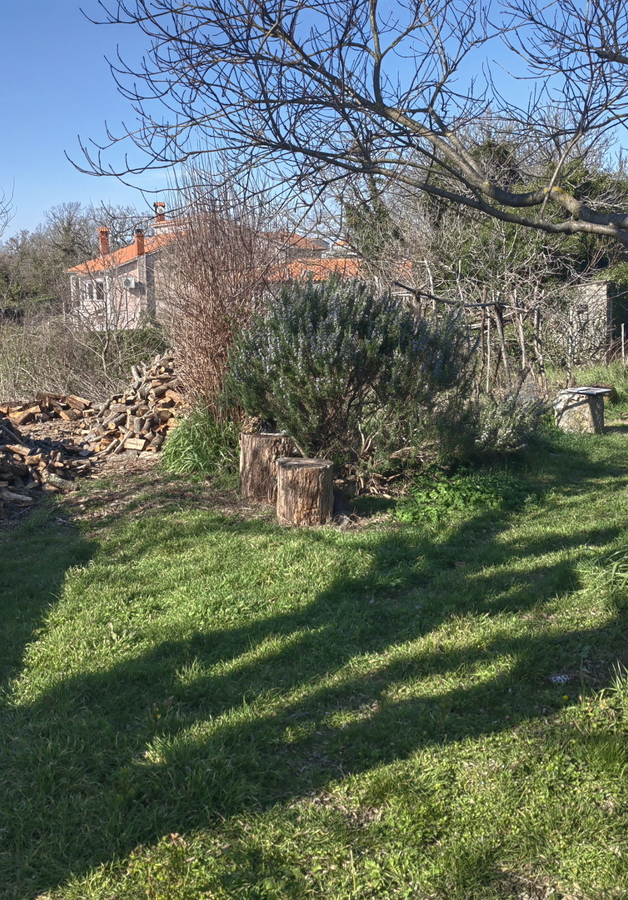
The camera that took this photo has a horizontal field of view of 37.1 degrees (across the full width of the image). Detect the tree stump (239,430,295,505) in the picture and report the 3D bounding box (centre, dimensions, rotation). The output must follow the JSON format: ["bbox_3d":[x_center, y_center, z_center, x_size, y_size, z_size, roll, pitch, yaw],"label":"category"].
[{"bbox_3d":[-0.381,0.137,7.580,0.420,0.500,0.420,0,9,0],"label":"tree stump"}]

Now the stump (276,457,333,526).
[{"bbox_3d":[-0.069,0.295,6.800,0.405,0.420,0.405,0,9,0],"label":"stump"}]

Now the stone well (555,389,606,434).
[{"bbox_3d":[3.578,-0.527,12.617,0.600,0.540,0.600,4,9,25],"label":"stone well"}]

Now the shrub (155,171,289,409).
[{"bbox_3d":[-0.968,-1.364,9.800,1.350,2.800,1.250,0,9,0],"label":"shrub"}]

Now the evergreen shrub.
[{"bbox_3d":[0.322,-0.624,8.500,2.150,1.720,1.800,0,9,0],"label":"evergreen shrub"}]

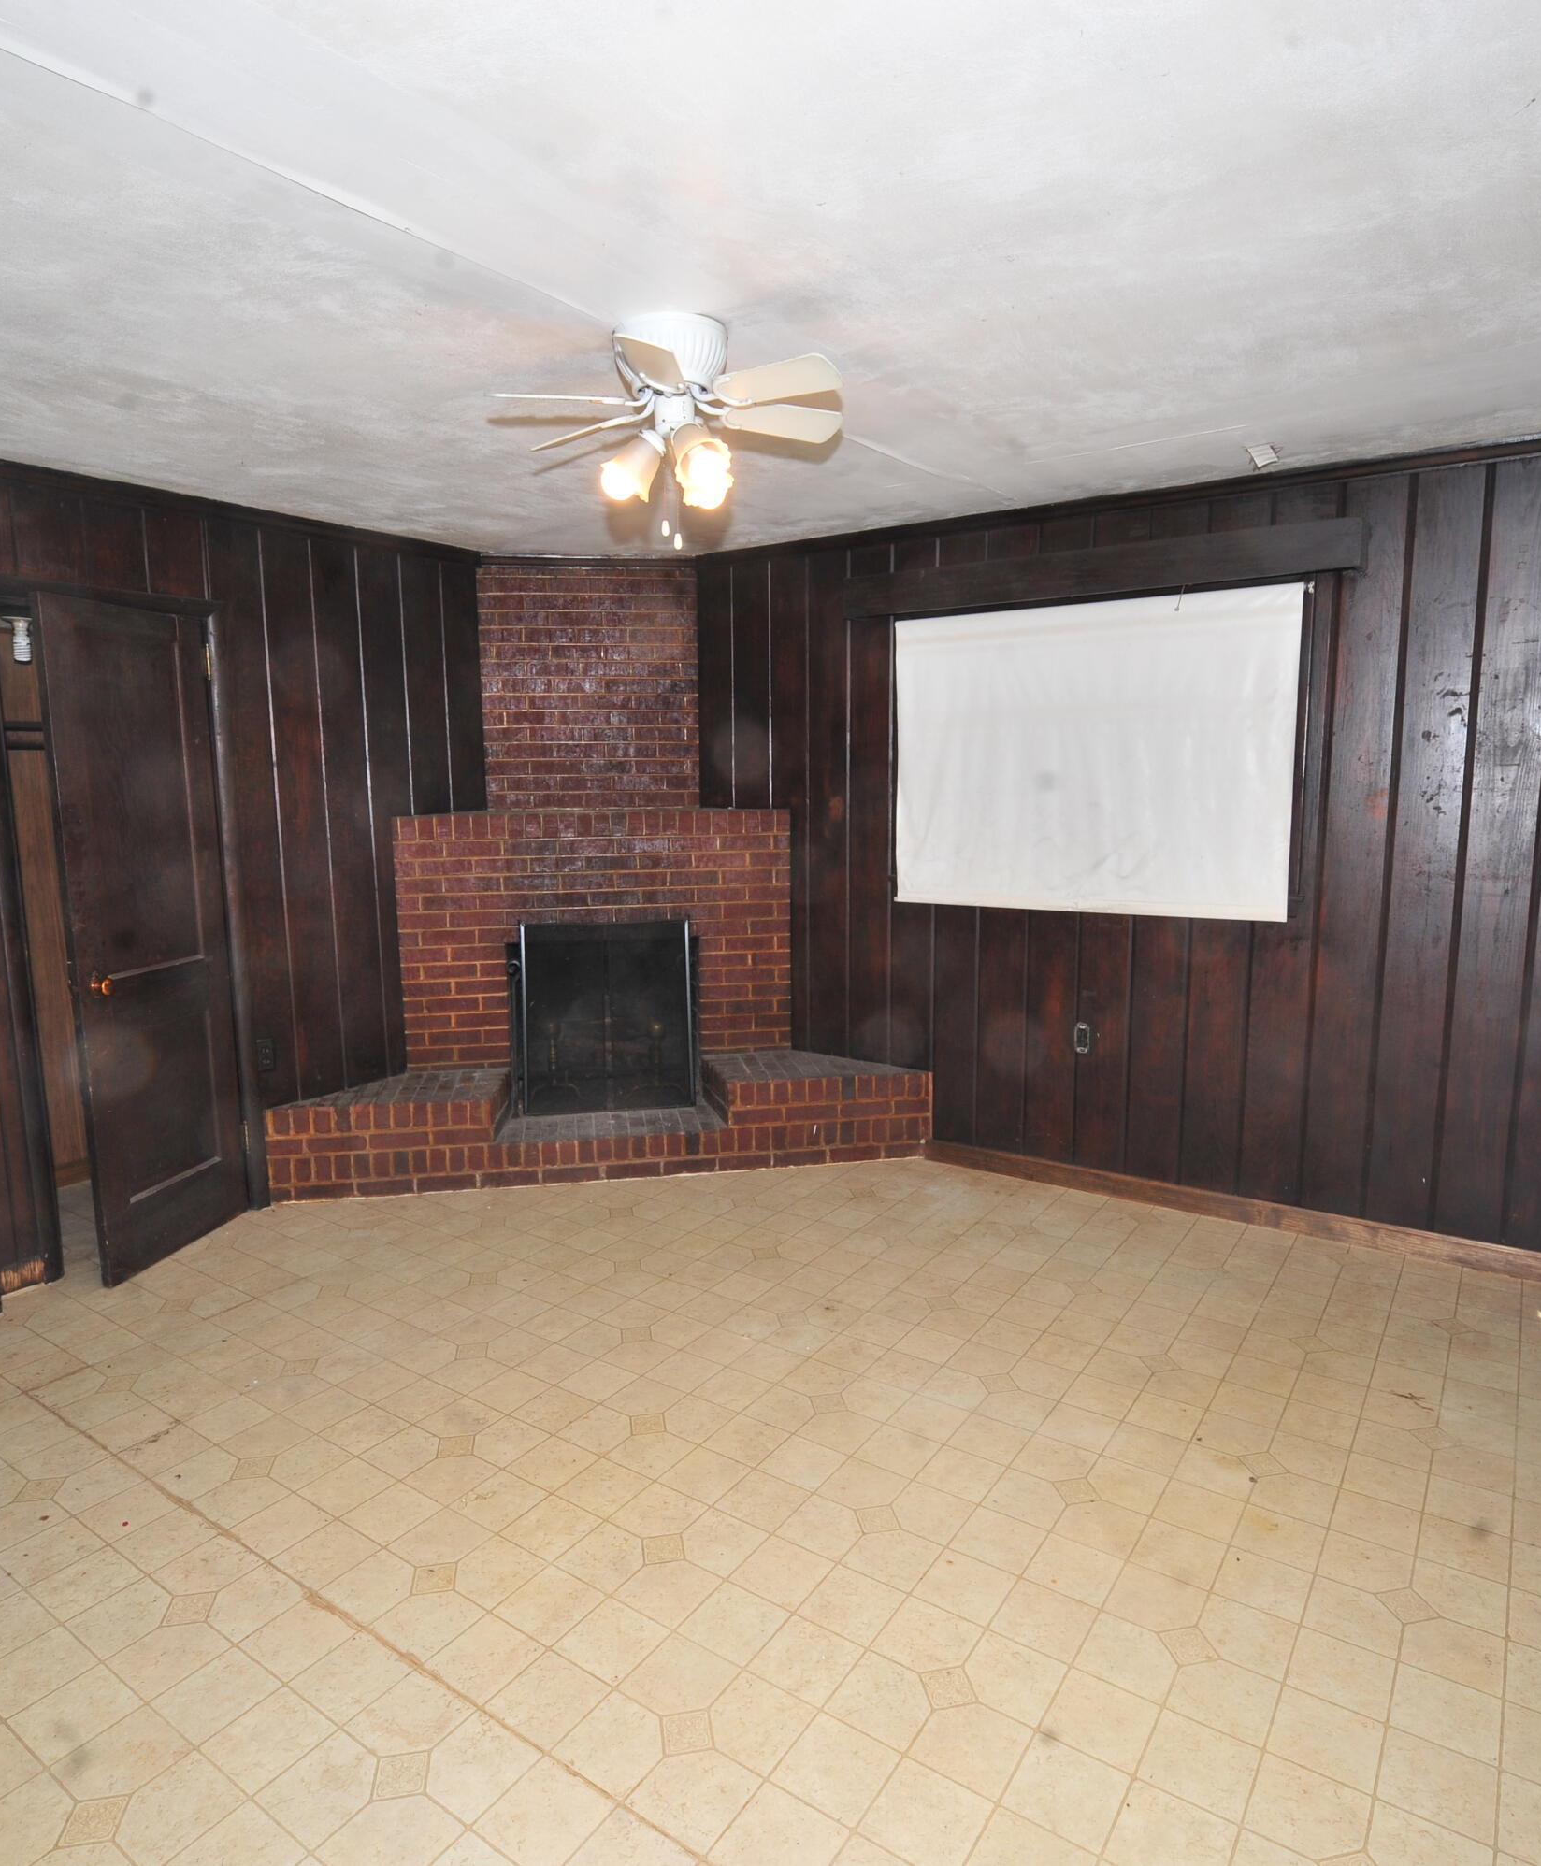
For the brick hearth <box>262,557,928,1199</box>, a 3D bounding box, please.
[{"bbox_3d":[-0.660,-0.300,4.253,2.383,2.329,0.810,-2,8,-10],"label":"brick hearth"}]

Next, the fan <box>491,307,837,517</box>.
[{"bbox_3d":[-0.204,-1.044,2.229,0.755,0.324,0.755,5,10,33],"label":"fan"}]

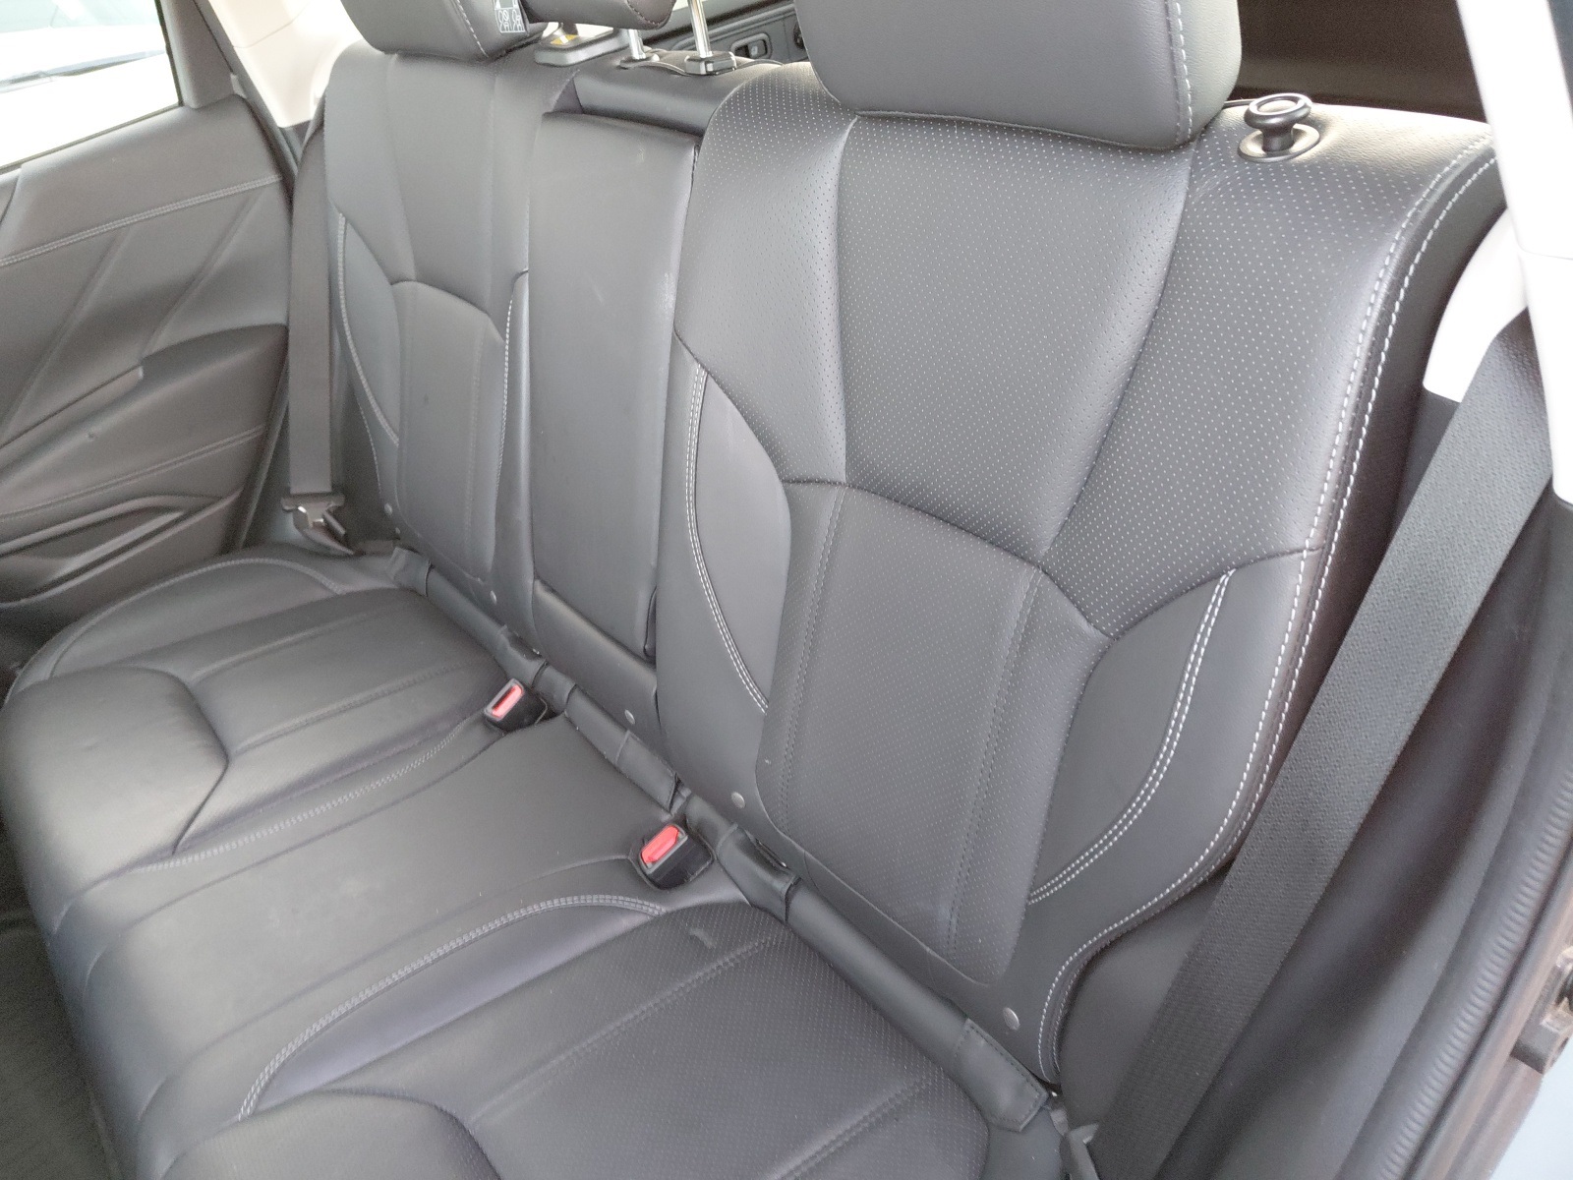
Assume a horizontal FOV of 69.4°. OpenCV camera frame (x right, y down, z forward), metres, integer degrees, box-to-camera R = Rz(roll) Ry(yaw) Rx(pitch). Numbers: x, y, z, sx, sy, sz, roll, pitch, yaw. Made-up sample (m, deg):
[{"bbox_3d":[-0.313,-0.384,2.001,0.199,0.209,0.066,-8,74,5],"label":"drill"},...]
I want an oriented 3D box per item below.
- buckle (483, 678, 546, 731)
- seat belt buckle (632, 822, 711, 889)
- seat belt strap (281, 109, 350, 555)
[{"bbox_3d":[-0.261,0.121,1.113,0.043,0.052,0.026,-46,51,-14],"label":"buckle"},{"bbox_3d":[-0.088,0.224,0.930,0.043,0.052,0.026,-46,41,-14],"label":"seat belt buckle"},{"bbox_3d":[-0.541,-0.278,1.287,0.066,0.490,0.050,5,16,-4],"label":"seat belt strap"}]

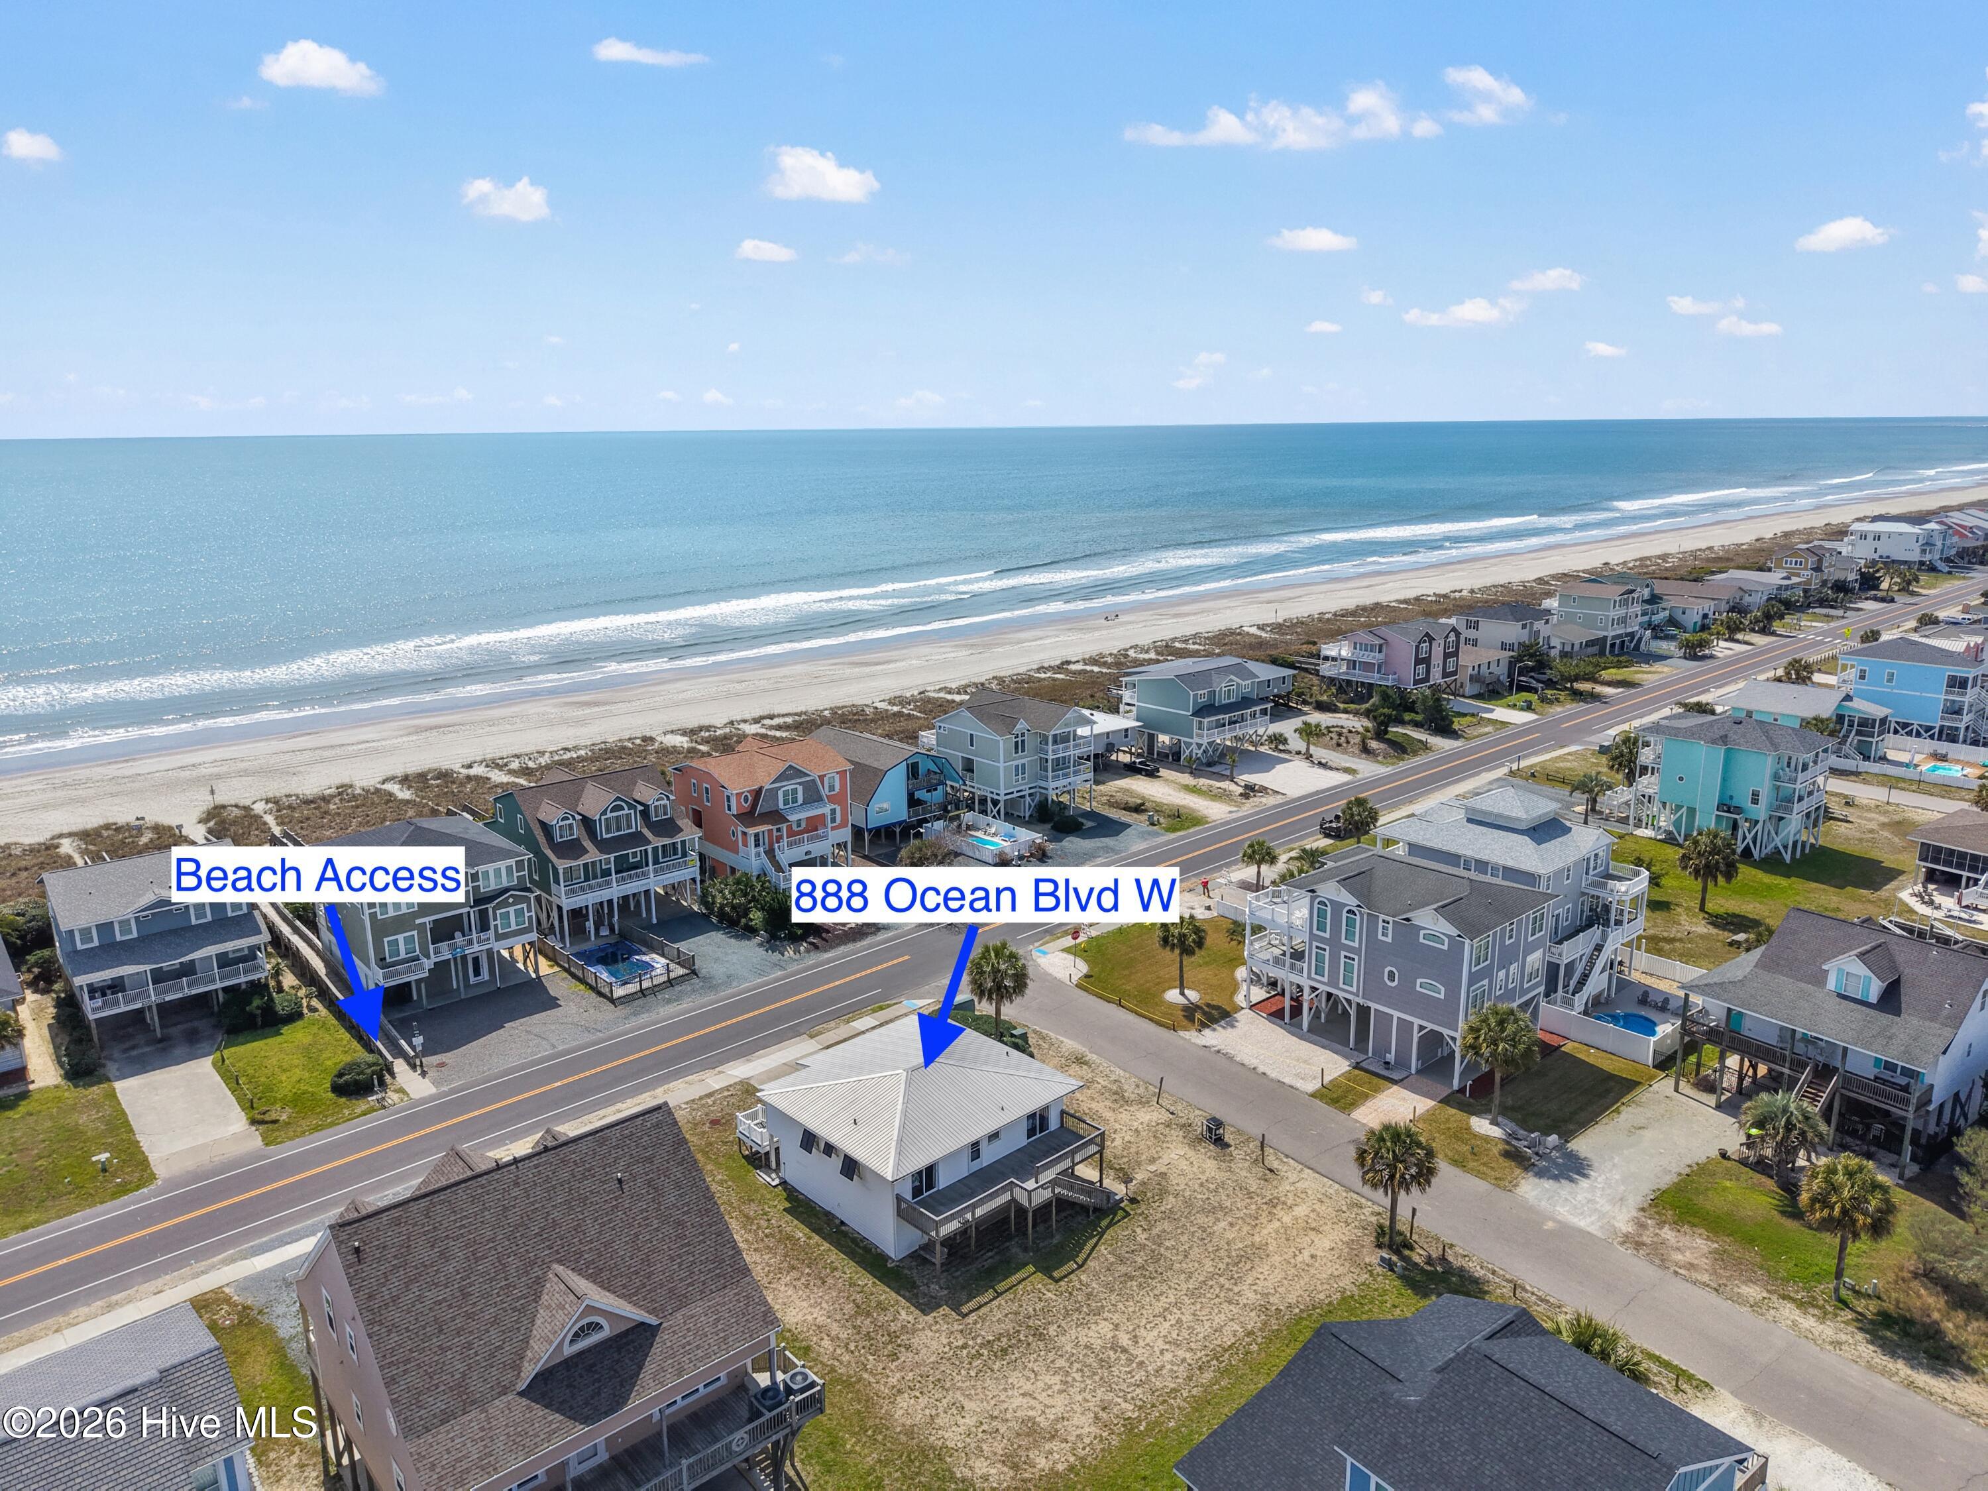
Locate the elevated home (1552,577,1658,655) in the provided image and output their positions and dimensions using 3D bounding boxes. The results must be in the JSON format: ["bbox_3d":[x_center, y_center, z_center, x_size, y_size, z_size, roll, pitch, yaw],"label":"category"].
[{"bbox_3d":[101.709,-21.810,232.393,12.277,10.620,13.641,-13,18,-42],"label":"elevated home"}]

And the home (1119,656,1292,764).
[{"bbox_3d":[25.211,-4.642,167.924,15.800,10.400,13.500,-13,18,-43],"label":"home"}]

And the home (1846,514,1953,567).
[{"bbox_3d":[226.897,-50.485,347.075,11.887,11.497,19.487,-13,18,-42],"label":"home"}]

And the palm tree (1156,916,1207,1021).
[{"bbox_3d":[13.700,15.270,100.500,3.660,6.220,3.660,-1,13,0],"label":"palm tree"}]

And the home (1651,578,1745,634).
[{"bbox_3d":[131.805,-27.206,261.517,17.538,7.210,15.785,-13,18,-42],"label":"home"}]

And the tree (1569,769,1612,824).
[{"bbox_3d":[60.460,4.645,139.289,4.020,4.540,4.020,5,14,24],"label":"tree"}]

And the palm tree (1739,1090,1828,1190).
[{"bbox_3d":[39.787,19.948,69.220,4.400,4.800,4.400,-12,17,-40],"label":"palm tree"}]

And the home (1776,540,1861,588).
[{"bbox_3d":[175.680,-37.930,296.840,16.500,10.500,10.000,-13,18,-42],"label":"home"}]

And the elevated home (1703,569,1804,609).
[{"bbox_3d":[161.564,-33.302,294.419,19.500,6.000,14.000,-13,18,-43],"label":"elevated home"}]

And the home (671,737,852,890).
[{"bbox_3d":[-22.480,5.990,130.560,13.440,11.460,16.500,-13,18,-43],"label":"home"}]

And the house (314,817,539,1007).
[{"bbox_3d":[-44.070,11.840,105.320,13.140,12.050,16.200,-13,18,-43],"label":"house"}]

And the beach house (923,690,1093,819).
[{"bbox_3d":[1.833,0.610,140.458,10.718,11.010,16.467,-13,18,-42],"label":"beach house"}]

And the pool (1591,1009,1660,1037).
[{"bbox_3d":[40.199,18.418,88.322,5.200,1.100,4.500,-12,17,-40],"label":"pool"}]

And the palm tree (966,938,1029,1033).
[{"bbox_3d":[0.170,16.610,92.870,4.250,7.410,4.250,-1,13,0],"label":"palm tree"}]

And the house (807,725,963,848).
[{"bbox_3d":[-12.010,3.550,133.760,12.700,8.400,15.300,-12,17,-41],"label":"house"}]

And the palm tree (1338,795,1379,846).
[{"bbox_3d":[32.960,7.090,124.030,3.500,4.900,3.500,-1,13,0],"label":"palm tree"}]

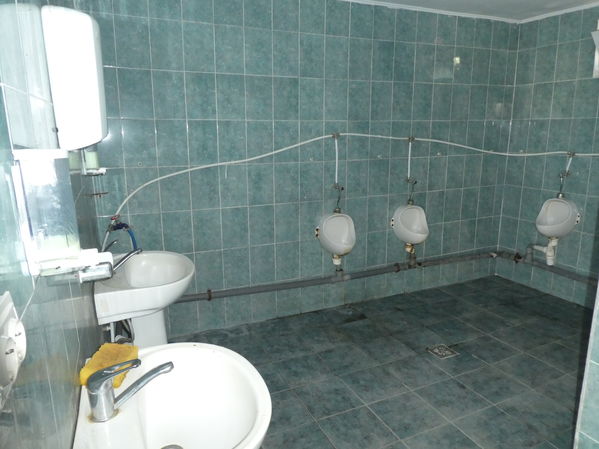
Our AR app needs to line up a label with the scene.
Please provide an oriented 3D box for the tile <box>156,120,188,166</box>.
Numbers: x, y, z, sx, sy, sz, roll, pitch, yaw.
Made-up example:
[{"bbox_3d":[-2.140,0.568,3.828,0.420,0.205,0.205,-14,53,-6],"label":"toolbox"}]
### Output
[{"bbox_3d":[-0.827,-0.528,2.712,0.198,0.297,0.010,-6,14,-22],"label":"tile"}]

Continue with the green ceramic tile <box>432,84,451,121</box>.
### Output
[{"bbox_3d":[1.210,-1.032,3.524,0.200,0.300,0.010,-6,14,-23],"label":"green ceramic tile"}]

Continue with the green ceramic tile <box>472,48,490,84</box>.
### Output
[{"bbox_3d":[1.573,-1.352,3.589,0.200,0.300,0.010,-6,13,-22],"label":"green ceramic tile"}]

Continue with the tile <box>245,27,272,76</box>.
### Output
[{"bbox_3d":[-0.279,-1.154,2.791,0.198,0.295,0.010,-6,14,-23],"label":"tile"}]

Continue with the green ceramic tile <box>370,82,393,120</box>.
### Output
[{"bbox_3d":[0.642,-0.960,3.240,0.198,0.295,0.010,-6,14,-23],"label":"green ceramic tile"}]

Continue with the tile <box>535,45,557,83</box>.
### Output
[{"bbox_3d":[2.092,-1.353,3.520,0.010,0.300,0.200,-6,14,-22],"label":"tile"}]

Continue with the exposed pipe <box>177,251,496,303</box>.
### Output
[{"bbox_3d":[0.513,0.417,3.470,3.170,0.075,0.070,-5,14,-23],"label":"exposed pipe"}]

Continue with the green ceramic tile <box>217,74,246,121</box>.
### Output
[{"bbox_3d":[-0.460,-0.856,2.797,0.198,0.297,0.010,-6,14,-22],"label":"green ceramic tile"}]

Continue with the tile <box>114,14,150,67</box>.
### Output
[{"bbox_3d":[-1.018,-1.101,2.523,0.200,0.300,0.010,-6,14,-23],"label":"tile"}]

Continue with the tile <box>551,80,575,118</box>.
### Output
[{"bbox_3d":[2.135,-1.006,3.360,0.010,0.297,0.198,-6,14,-22],"label":"tile"}]

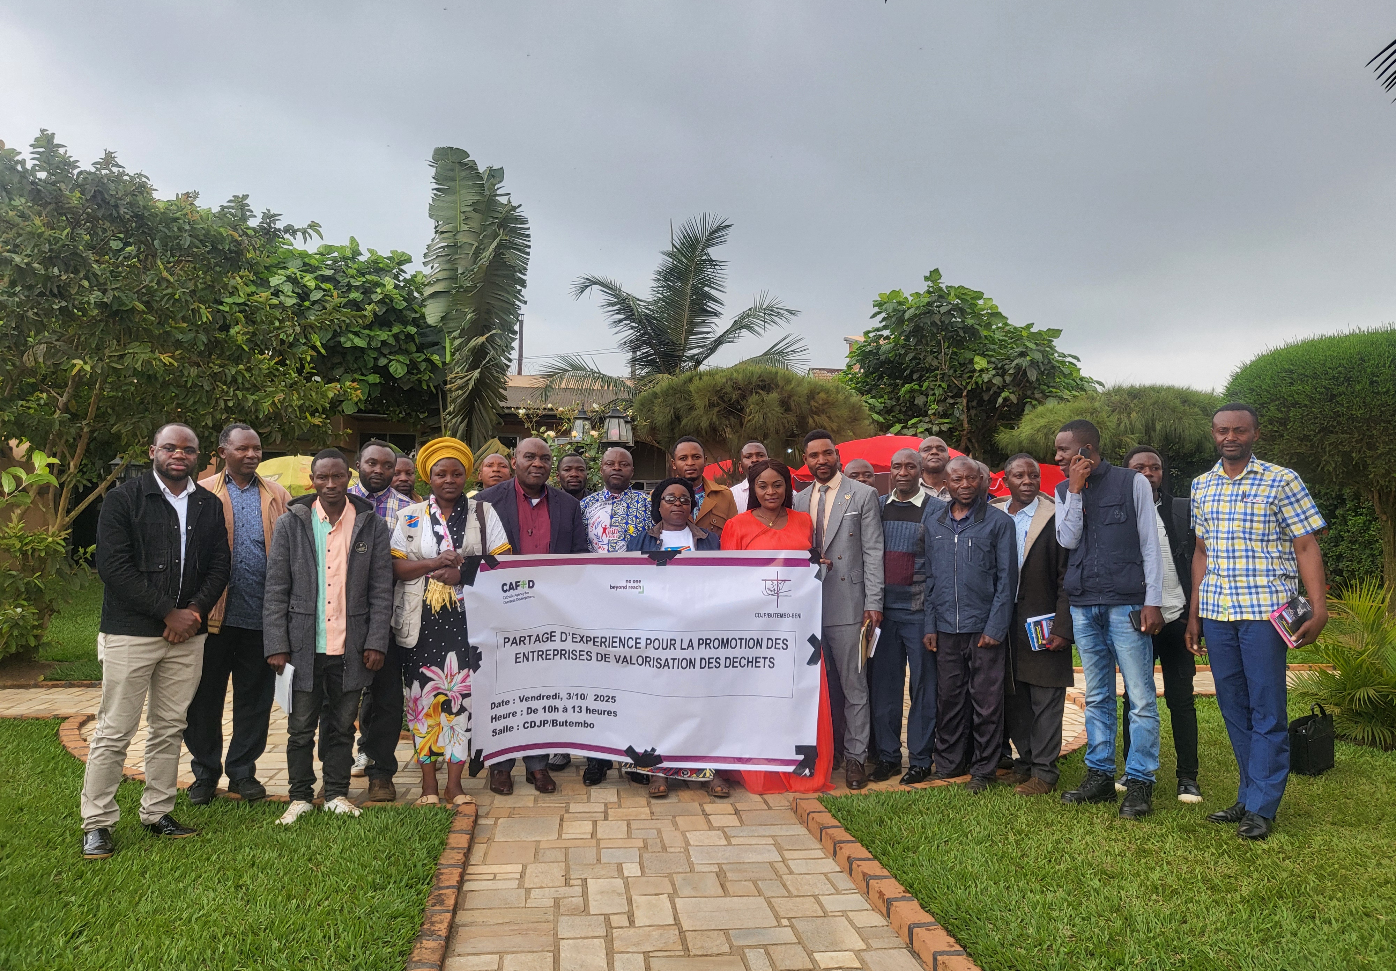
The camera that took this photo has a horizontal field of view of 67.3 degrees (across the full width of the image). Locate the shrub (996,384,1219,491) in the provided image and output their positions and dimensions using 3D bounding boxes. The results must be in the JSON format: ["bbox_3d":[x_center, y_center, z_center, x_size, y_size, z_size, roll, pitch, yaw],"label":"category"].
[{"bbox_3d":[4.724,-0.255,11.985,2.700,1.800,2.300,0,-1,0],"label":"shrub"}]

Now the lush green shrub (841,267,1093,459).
[{"bbox_3d":[3.670,-1.203,14.172,3.400,3.400,3.000,0,-1,0],"label":"lush green shrub"}]

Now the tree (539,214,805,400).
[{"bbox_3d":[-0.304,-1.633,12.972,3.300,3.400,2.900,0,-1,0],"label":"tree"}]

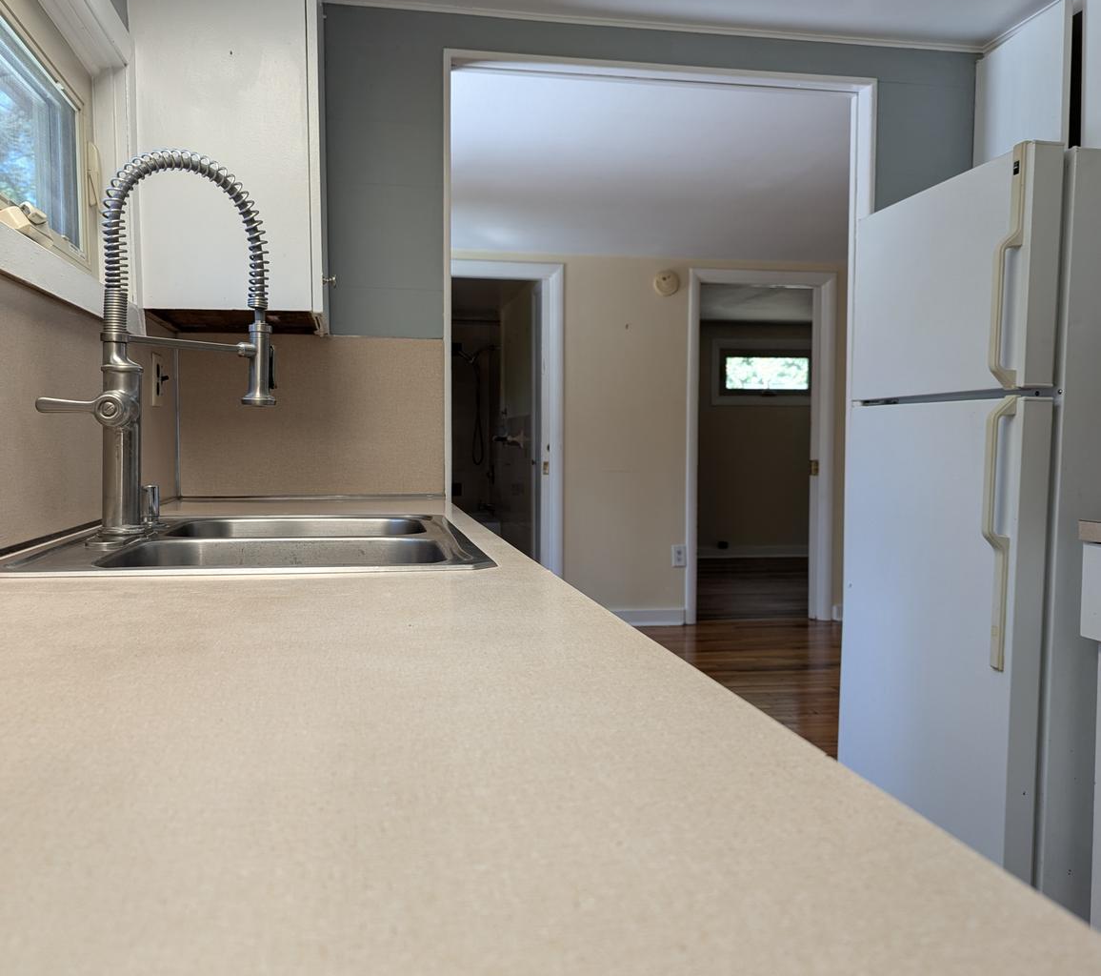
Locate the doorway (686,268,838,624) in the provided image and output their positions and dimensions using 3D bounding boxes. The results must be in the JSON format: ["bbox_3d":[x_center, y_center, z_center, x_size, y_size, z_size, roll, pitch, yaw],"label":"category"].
[{"bbox_3d":[1.236,-0.236,6.028,0.916,2.057,0.150,0,3,-10],"label":"doorway"}]

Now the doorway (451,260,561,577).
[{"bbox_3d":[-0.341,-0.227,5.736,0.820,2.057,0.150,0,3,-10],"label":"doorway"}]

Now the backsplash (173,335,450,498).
[{"bbox_3d":[-0.569,-0.170,2.453,0.630,0.386,0.020,0,3,-10],"label":"backsplash"}]

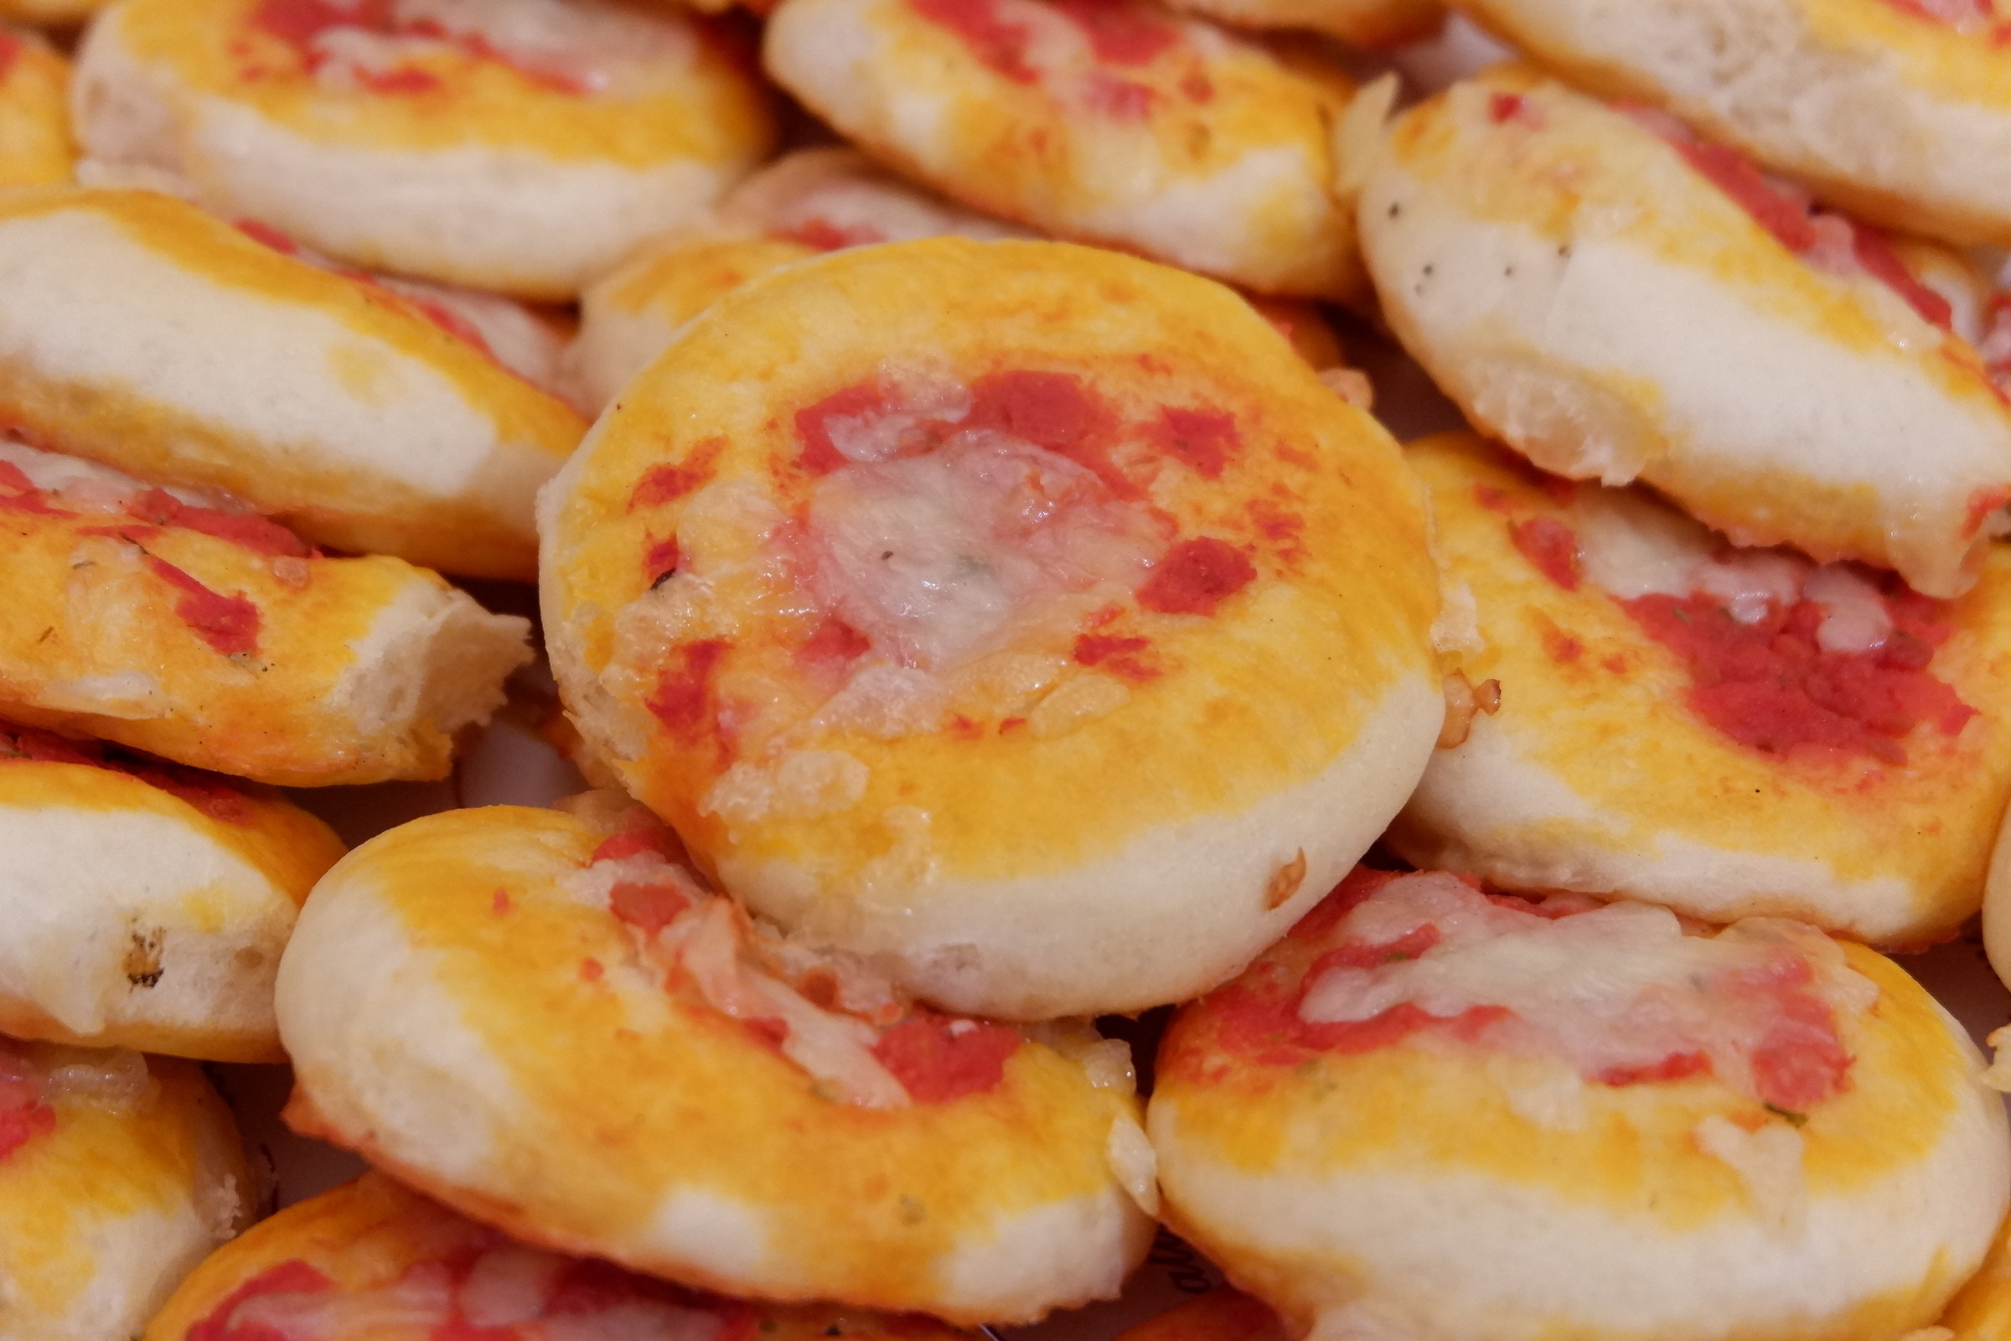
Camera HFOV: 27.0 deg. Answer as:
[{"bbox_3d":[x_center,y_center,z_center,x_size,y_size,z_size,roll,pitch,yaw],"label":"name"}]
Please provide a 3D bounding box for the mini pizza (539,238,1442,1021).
[{"bbox_3d":[-0.001,-0.005,0.357,0.077,0.021,0.077,0,53,0],"label":"mini pizza"}]

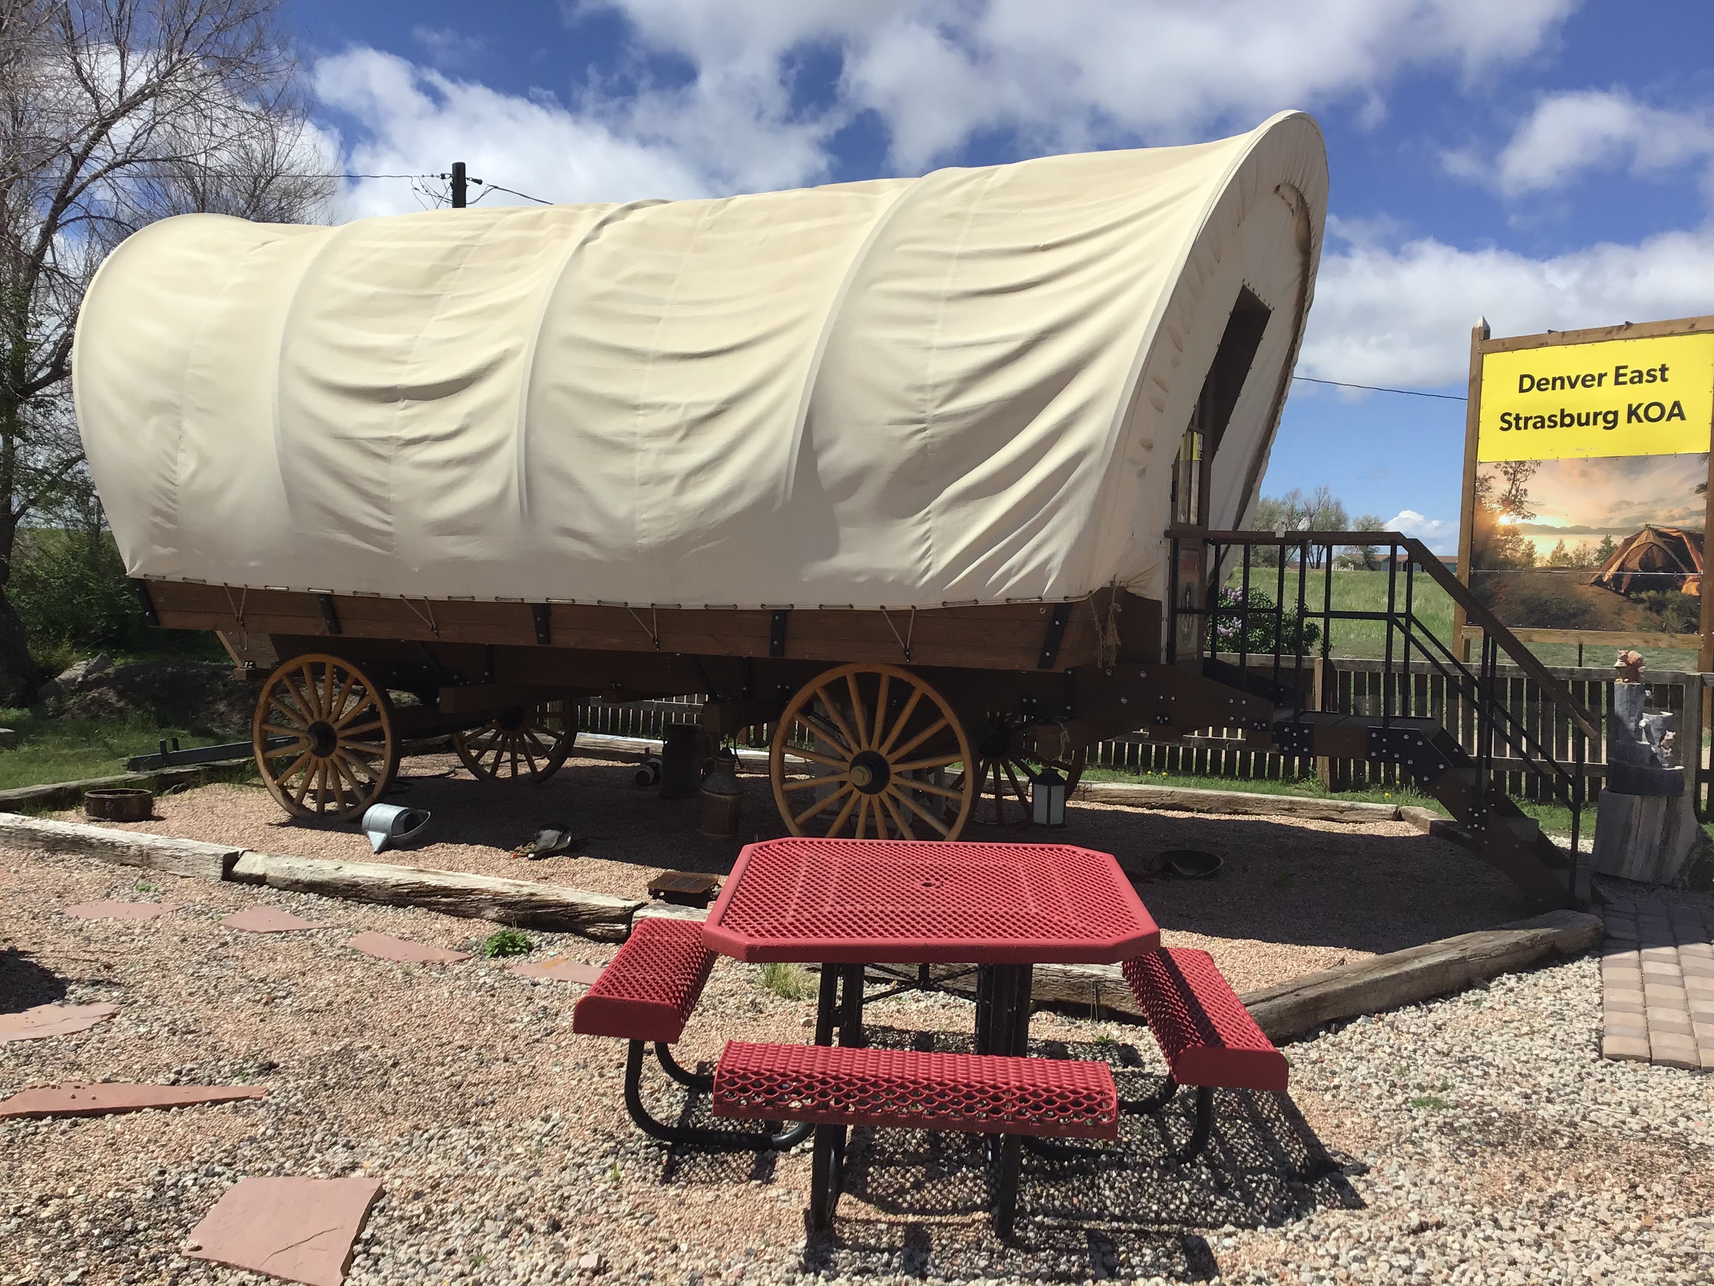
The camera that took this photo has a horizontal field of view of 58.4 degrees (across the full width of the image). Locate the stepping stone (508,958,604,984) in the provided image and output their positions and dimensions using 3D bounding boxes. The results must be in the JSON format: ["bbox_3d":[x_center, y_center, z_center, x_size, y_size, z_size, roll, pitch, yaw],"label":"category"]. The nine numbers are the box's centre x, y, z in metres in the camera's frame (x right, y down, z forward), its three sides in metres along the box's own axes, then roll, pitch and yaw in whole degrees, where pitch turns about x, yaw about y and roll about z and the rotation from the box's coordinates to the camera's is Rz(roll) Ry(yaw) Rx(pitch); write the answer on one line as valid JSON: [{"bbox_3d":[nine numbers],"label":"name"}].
[{"bbox_3d":[-1.095,1.302,5.955,0.540,0.040,0.300,3,3,33],"label":"stepping stone"}]

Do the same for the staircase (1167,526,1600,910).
[{"bbox_3d":[2.696,0.288,7.856,1.995,1.711,0.972,2,2,25],"label":"staircase"}]

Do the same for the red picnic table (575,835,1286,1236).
[{"bbox_3d":[0.202,1.065,4.466,1.860,0.730,1.860,2,3,3],"label":"red picnic table"}]

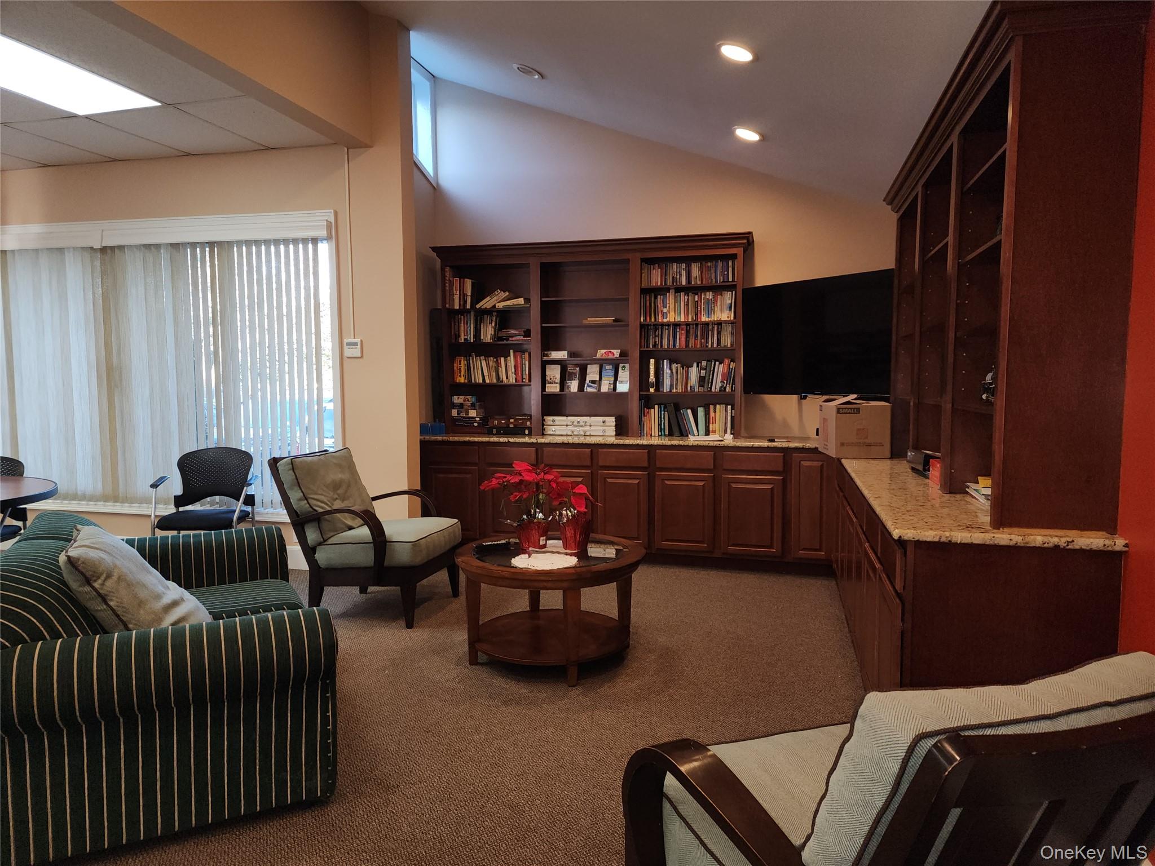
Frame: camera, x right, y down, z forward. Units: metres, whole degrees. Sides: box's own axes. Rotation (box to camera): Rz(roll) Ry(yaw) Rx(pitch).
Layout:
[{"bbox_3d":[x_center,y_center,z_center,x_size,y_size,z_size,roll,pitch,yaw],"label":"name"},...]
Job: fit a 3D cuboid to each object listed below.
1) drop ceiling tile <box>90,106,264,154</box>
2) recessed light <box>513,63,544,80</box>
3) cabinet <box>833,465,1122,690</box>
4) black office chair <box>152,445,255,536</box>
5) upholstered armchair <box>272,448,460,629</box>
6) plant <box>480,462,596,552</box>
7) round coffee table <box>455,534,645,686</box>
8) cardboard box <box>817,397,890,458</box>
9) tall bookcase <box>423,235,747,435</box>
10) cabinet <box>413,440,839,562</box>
[{"bbox_3d":[-2.530,-1.915,4.897,0.610,0.020,0.830,1,4,15],"label":"drop ceiling tile"},{"bbox_3d":[-0.334,-2.447,5.190,0.200,0.030,0.200,22,9,13],"label":"recessed light"},{"bbox_3d":[1.653,0.642,3.748,0.620,0.895,3.170,1,4,15],"label":"cabinet"},{"bbox_3d":[-2.449,0.565,5.125,0.610,0.870,0.570,-1,4,-7],"label":"black office chair"},{"bbox_3d":[-1.212,0.584,4.531,0.900,0.910,0.700,1,4,13],"label":"upholstered armchair"},{"bbox_3d":[-0.184,0.371,3.813,0.560,0.450,0.440,1,4,15],"label":"plant"},{"bbox_3d":[-0.125,0.838,3.755,0.920,0.506,0.920,0,4,0],"label":"round coffee table"},{"bbox_3d":[1.663,-0.031,4.624,0.310,0.330,0.410,1,4,8],"label":"cardboard box"},{"bbox_3d":[0.091,-0.714,6.011,2.480,1.500,0.370,1,4,15],"label":"tall bookcase"},{"bbox_3d":[0.291,0.498,5.909,3.200,0.895,0.630,1,4,15],"label":"cabinet"}]

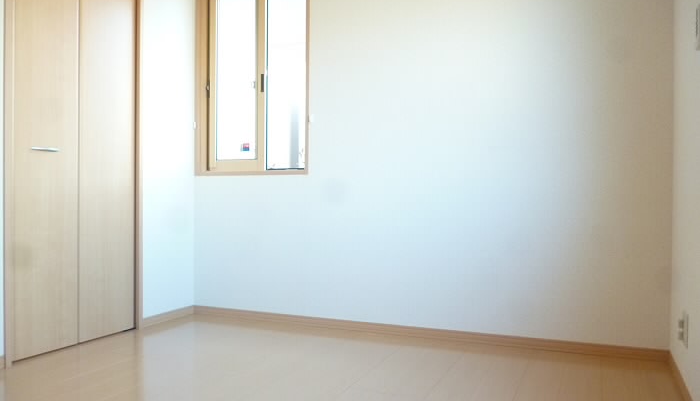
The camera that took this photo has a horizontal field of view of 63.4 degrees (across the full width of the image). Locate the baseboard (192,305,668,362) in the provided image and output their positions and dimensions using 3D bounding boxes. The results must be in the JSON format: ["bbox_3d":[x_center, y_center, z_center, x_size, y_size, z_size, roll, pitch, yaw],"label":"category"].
[{"bbox_3d":[0.228,0.706,3.117,2.691,0.055,0.015,0,0,24],"label":"baseboard"}]

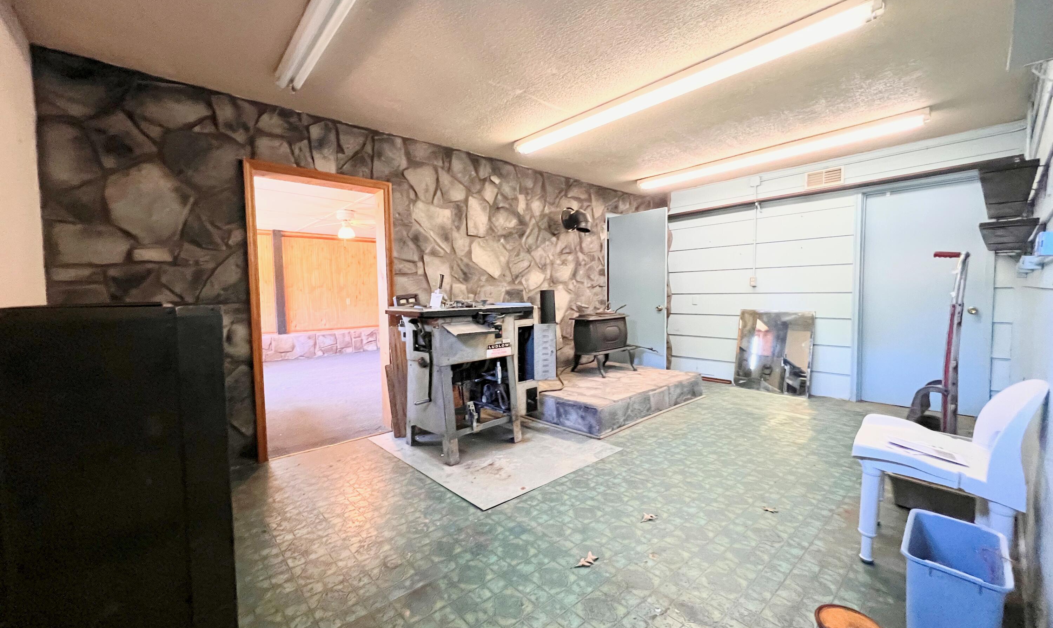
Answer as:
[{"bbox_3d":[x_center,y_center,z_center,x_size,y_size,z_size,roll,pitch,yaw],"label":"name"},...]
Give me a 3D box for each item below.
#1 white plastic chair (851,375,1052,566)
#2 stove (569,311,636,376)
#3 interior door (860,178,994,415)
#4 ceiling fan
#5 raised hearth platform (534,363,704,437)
[{"bbox_3d":[1.714,0.638,1.634,0.490,0.800,0.520,-4,4,-42],"label":"white plastic chair"},{"bbox_3d":[0.880,0.350,4.527,0.830,0.640,0.440,-3,4,-38],"label":"stove"},{"bbox_3d":[3.678,-0.131,3.684,0.050,2.060,0.830,-4,4,-42],"label":"interior door"},{"bbox_3d":[-2.543,-1.259,5.582,1.120,0.370,1.120,-4,4,-42],"label":"ceiling fan"},{"bbox_3d":[0.845,0.803,4.181,1.820,0.225,1.260,-4,4,-42],"label":"raised hearth platform"}]

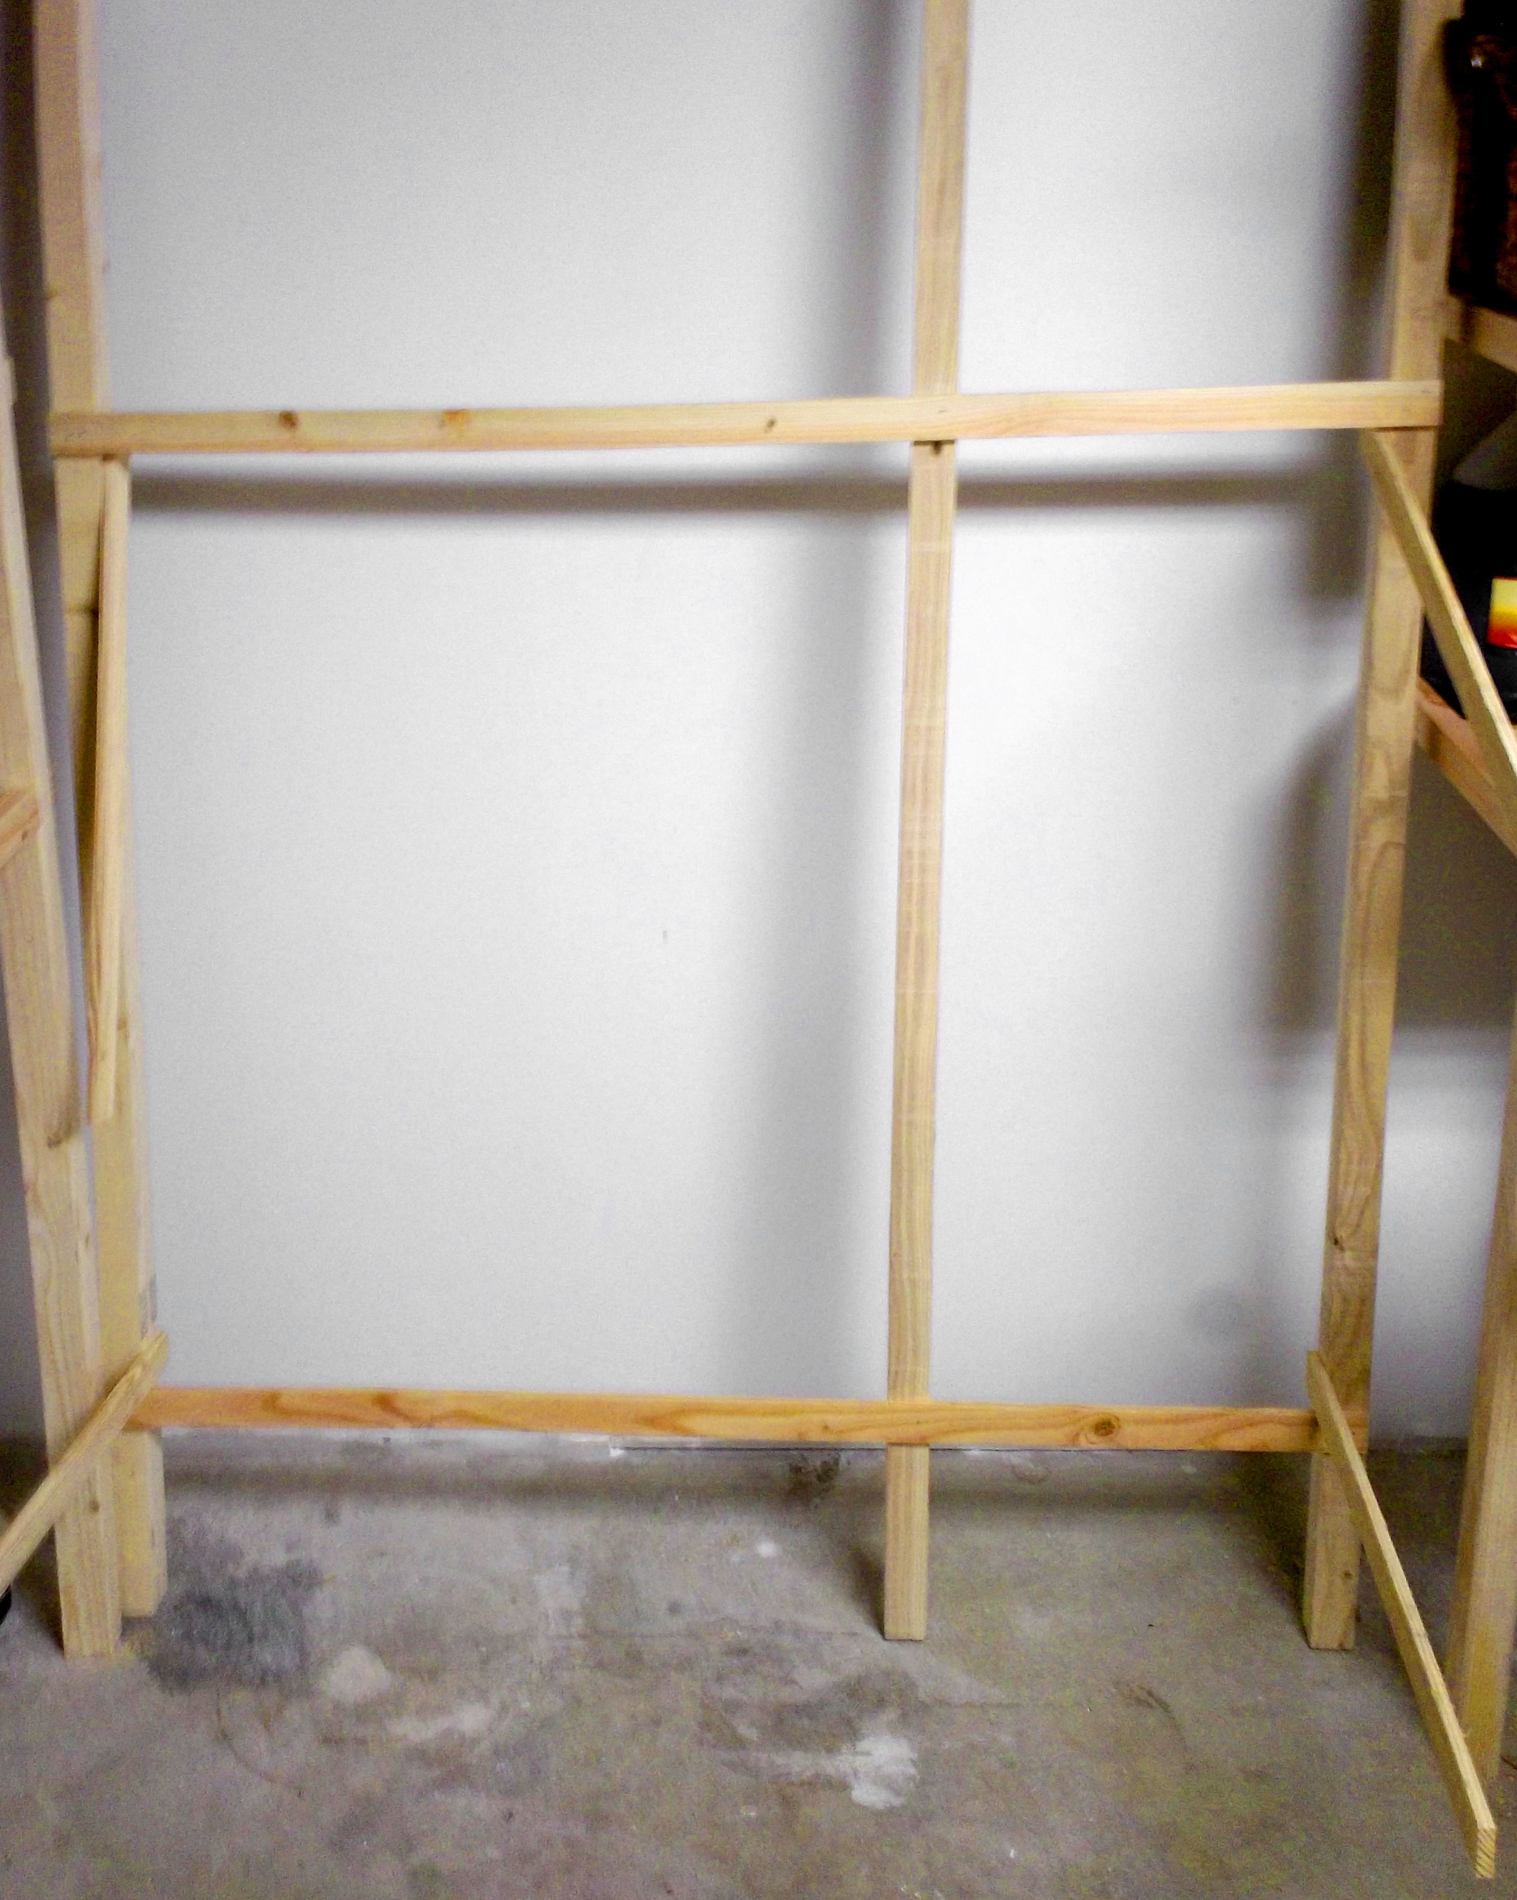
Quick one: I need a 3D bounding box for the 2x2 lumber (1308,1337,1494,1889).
[{"bbox_3d":[0.494,0.484,1.751,0.013,0.038,0.680,-1,16,5],"label":"2x2 lumber"}]

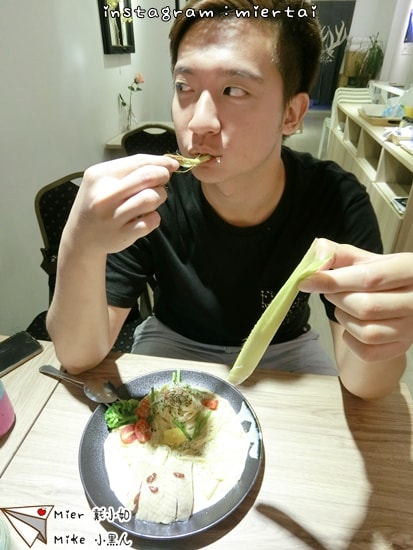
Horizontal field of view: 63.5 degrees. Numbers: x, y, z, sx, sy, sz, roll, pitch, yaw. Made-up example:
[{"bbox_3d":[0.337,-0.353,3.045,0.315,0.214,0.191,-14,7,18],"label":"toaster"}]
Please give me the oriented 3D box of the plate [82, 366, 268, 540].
[{"bbox_3d":[-0.048,0.245,0.485,0.254,0.045,0.254,0,28,0],"label":"plate"}]

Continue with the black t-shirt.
[{"bbox_3d":[0.080,-0.011,0.787,0.530,0.550,0.330,0,36,0],"label":"black t-shirt"}]

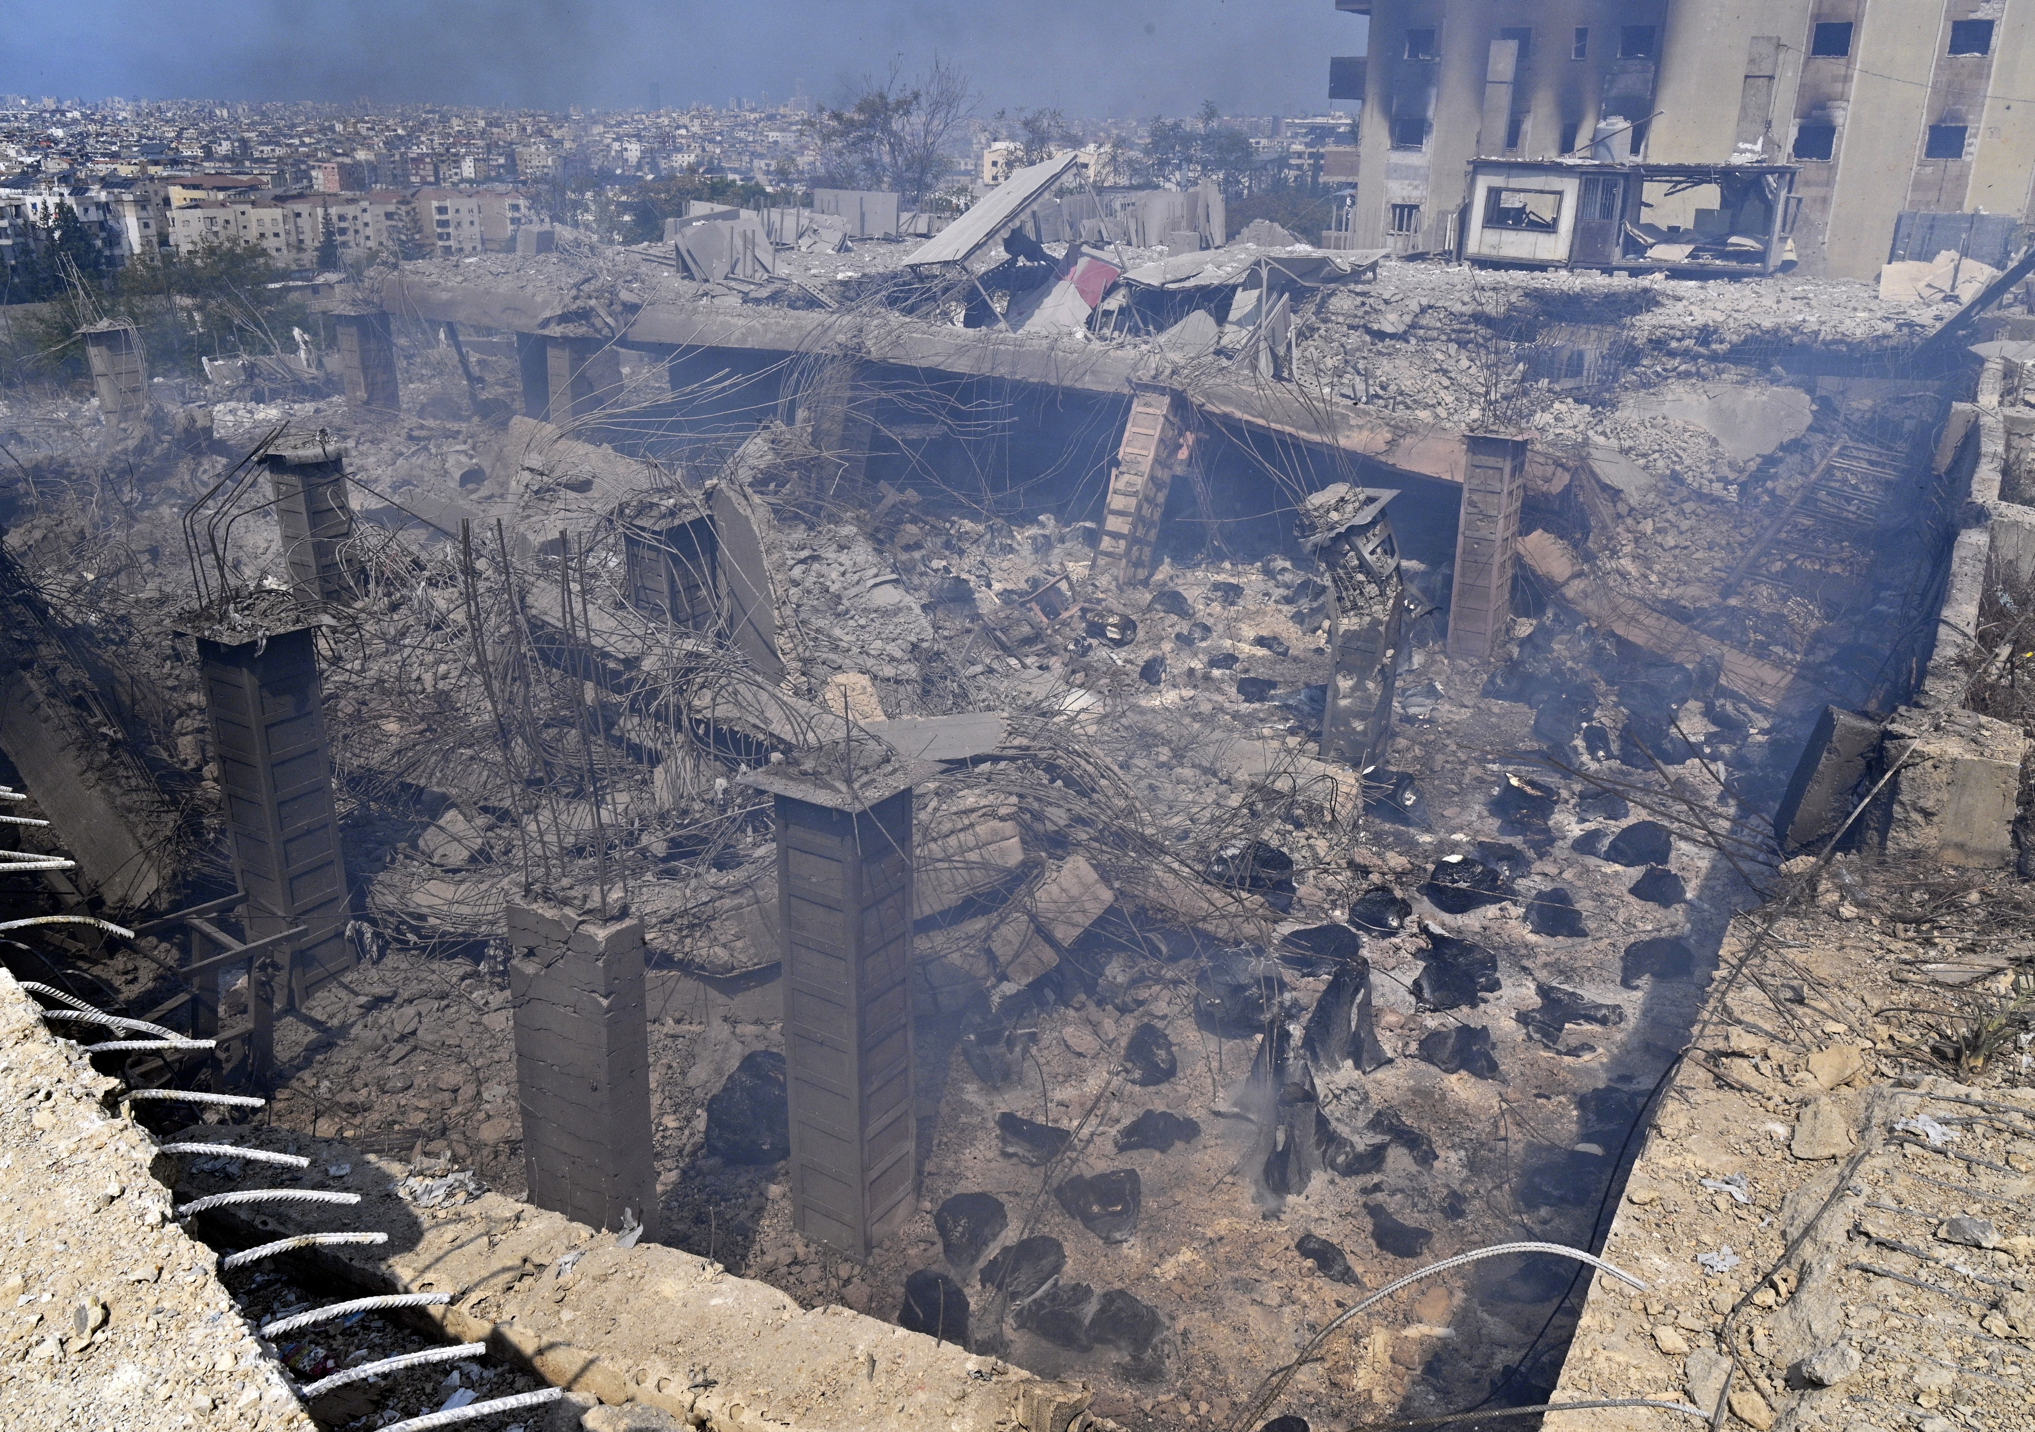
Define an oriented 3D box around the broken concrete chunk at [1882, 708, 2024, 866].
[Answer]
[{"bbox_3d":[4.189,0.335,7.185,0.520,0.500,0.500,11,23,26],"label":"broken concrete chunk"}]

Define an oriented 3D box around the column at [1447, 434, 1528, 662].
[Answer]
[{"bbox_3d":[7.243,-2.602,24.818,0.632,3.352,0.743,13,24,31],"label":"column"}]

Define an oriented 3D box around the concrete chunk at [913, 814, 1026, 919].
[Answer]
[{"bbox_3d":[-0.533,1.471,15.265,1.250,0.750,0.600,-11,23,-28],"label":"concrete chunk"}]

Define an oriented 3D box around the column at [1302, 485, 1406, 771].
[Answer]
[{"bbox_3d":[4.263,-1.095,20.663,0.819,3.315,0.780,13,24,29],"label":"column"}]

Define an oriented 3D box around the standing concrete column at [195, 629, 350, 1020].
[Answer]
[{"bbox_3d":[-6.534,0.858,14.288,0.632,3.352,0.685,12,22,29],"label":"standing concrete column"}]

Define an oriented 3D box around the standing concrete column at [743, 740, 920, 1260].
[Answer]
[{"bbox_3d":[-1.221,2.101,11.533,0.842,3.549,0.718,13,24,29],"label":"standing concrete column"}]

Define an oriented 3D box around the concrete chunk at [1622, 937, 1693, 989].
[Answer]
[{"bbox_3d":[6.154,2.417,15.516,0.650,0.330,0.460,10,22,23],"label":"concrete chunk"}]

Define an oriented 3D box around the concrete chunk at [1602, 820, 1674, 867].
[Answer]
[{"bbox_3d":[6.750,1.381,17.549,0.750,0.470,0.580,10,22,23],"label":"concrete chunk"}]

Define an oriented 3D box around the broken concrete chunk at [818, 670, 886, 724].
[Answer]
[{"bbox_3d":[-1.829,-0.141,18.000,0.720,0.620,0.500,-1,21,-6],"label":"broken concrete chunk"}]

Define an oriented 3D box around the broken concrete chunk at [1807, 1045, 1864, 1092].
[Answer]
[{"bbox_3d":[1.863,0.805,3.670,0.120,0.070,0.105,13,23,29],"label":"broken concrete chunk"}]

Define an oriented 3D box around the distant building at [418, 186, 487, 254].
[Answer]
[{"bbox_3d":[-141.924,-123.974,404.000,13.000,17.000,12.000,-15,26,-36],"label":"distant building"}]

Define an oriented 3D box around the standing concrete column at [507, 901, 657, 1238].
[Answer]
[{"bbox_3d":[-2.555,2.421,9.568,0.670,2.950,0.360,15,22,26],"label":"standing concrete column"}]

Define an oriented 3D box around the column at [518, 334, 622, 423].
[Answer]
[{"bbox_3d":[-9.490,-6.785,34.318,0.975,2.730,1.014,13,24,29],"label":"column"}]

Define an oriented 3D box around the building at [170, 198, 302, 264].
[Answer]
[{"bbox_3d":[-175.283,-108.257,362.000,26.000,14.500,13.000,-7,21,-19],"label":"building"}]

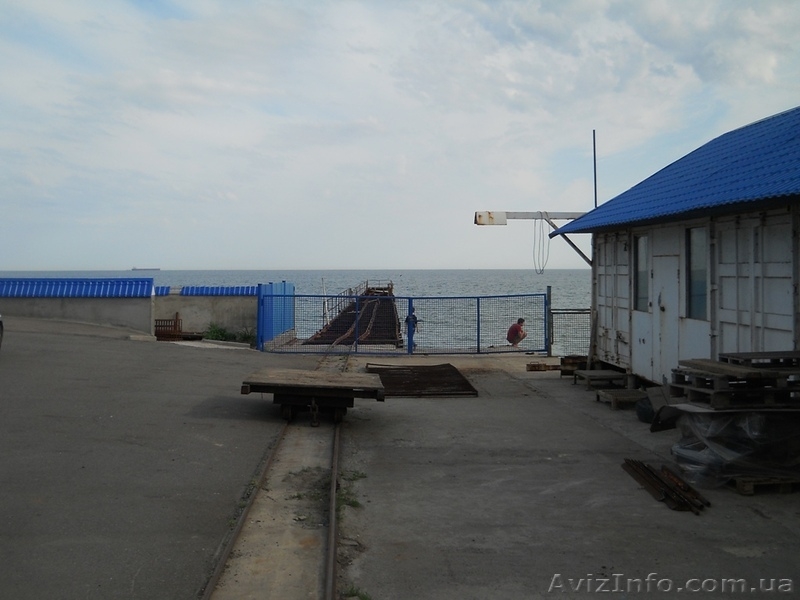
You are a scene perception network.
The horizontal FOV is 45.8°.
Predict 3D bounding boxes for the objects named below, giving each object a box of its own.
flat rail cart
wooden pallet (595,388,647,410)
[{"bbox_3d":[-1.085,1.260,12.178,1.700,0.520,1.950,3,0,-4],"label":"flat rail cart"},{"bbox_3d":[3.520,1.533,14.672,0.720,0.200,0.920,0,2,-3],"label":"wooden pallet"}]

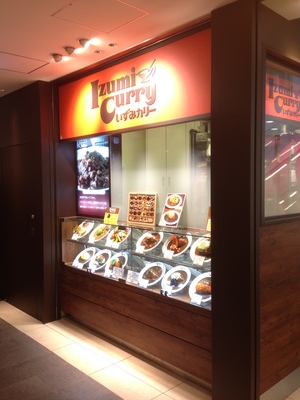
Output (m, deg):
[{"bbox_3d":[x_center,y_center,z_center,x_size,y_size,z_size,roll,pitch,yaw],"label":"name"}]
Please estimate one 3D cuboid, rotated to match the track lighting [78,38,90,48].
[{"bbox_3d":[-0.480,-1.148,2.797,0.100,0.070,0.100,-3,4,-42],"label":"track lighting"}]

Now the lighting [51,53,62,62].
[{"bbox_3d":[-0.762,-1.160,3.108,0.100,0.070,0.100,-1,3,0],"label":"lighting"}]

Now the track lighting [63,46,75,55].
[{"bbox_3d":[-0.629,-1.153,2.942,0.100,0.070,0.100,-3,4,-42],"label":"track lighting"}]

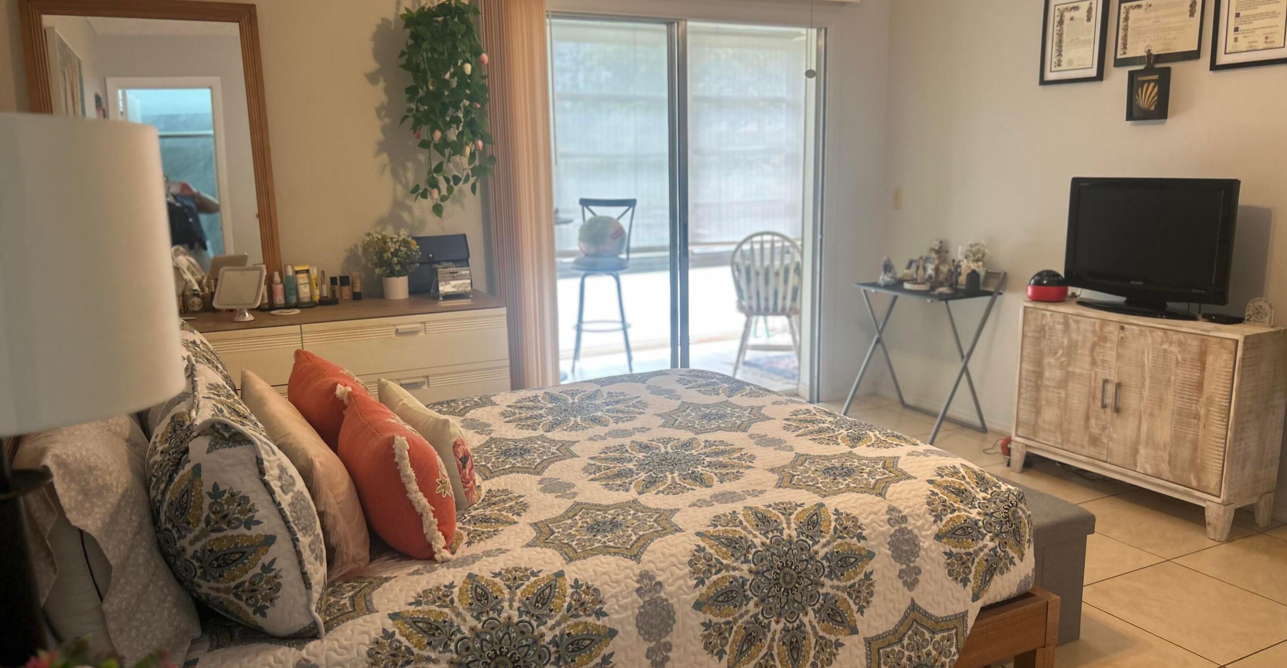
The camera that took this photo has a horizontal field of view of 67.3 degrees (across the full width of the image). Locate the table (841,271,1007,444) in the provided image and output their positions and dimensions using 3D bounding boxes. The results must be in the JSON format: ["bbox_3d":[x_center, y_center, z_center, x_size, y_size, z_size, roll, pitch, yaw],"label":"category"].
[{"bbox_3d":[1.371,0.066,4.758,0.440,0.780,0.630,-6,11,-25],"label":"table"}]

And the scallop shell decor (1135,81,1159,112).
[{"bbox_3d":[1.952,-0.923,3.751,0.026,0.115,0.099,-6,11,-26],"label":"scallop shell decor"}]

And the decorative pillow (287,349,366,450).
[{"bbox_3d":[-0.759,0.206,2.413,0.150,0.310,0.450,-25,20,-22],"label":"decorative pillow"}]

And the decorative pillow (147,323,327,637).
[{"bbox_3d":[-0.706,0.237,1.703,0.230,0.421,0.592,-27,20,-21],"label":"decorative pillow"}]

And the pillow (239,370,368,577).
[{"bbox_3d":[-0.740,0.254,2.085,0.164,0.270,0.855,-22,18,-23],"label":"pillow"}]

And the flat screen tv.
[{"bbox_3d":[1.924,-0.334,3.682,0.220,0.510,0.665,-7,12,-28],"label":"flat screen tv"}]

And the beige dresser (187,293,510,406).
[{"bbox_3d":[-1.304,0.310,3.658,1.490,0.784,0.592,-6,11,-24],"label":"beige dresser"}]

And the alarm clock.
[{"bbox_3d":[1.678,-0.199,4.027,0.165,0.127,0.130,3,11,22],"label":"alarm clock"}]

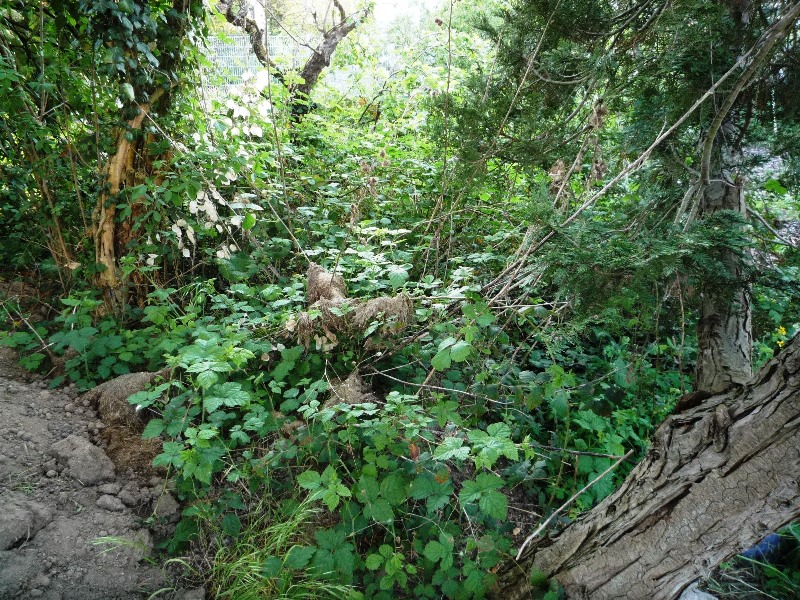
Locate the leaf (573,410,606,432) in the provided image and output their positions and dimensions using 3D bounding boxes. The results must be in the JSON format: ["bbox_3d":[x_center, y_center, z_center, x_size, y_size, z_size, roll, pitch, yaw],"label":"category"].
[{"bbox_3d":[0.771,0.494,2.350,0.125,0.030,0.115,26,47,38],"label":"leaf"}]

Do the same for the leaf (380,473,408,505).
[{"bbox_3d":[-0.016,0.555,1.700,0.075,0.022,0.098,23,59,14],"label":"leaf"}]

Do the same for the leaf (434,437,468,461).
[{"bbox_3d":[0.166,0.488,1.900,0.110,0.028,0.098,-21,40,-23],"label":"leaf"}]

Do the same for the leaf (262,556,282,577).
[{"bbox_3d":[-0.386,0.810,1.750,0.066,0.018,0.056,-23,51,-30],"label":"leaf"}]

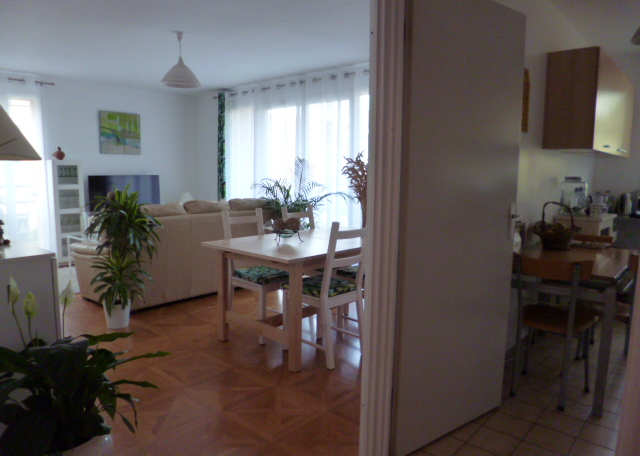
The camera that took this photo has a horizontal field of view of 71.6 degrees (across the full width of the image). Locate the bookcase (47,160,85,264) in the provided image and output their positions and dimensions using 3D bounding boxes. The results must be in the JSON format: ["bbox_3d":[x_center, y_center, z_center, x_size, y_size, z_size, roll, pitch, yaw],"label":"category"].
[{"bbox_3d":[-3.404,-0.204,5.955,0.300,1.390,0.360,7,10,42],"label":"bookcase"}]

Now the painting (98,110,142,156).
[{"bbox_3d":[-2.736,-1.291,6.085,0.030,0.560,0.555,7,9,41],"label":"painting"}]

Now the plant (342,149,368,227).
[{"bbox_3d":[0.450,-0.014,4.436,0.480,1.500,0.460,7,9,41],"label":"plant"}]

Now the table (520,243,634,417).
[{"bbox_3d":[1.577,0.547,2.843,0.660,0.750,1.070,7,10,42],"label":"table"}]

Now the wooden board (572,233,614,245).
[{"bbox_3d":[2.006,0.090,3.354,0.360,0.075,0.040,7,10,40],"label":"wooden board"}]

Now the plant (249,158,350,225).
[{"bbox_3d":[-0.216,-0.051,4.890,0.970,1.450,0.880,7,9,41],"label":"plant"}]

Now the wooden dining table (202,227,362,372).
[{"bbox_3d":[-0.019,0.452,3.506,0.914,0.750,1.490,7,10,42],"label":"wooden dining table"}]

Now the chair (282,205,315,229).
[{"bbox_3d":[-0.033,0.289,3.993,0.500,0.950,0.410,7,10,42],"label":"chair"}]

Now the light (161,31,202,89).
[{"bbox_3d":[-1.210,-1.476,3.872,0.345,0.455,0.345,7,9,41],"label":"light"}]

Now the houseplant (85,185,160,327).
[{"bbox_3d":[-1.601,0.220,3.658,0.570,1.140,0.560,-3,8,-24],"label":"houseplant"}]

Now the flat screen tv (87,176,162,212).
[{"bbox_3d":[-2.834,-0.475,6.496,0.070,0.600,1.040,7,10,42],"label":"flat screen tv"}]

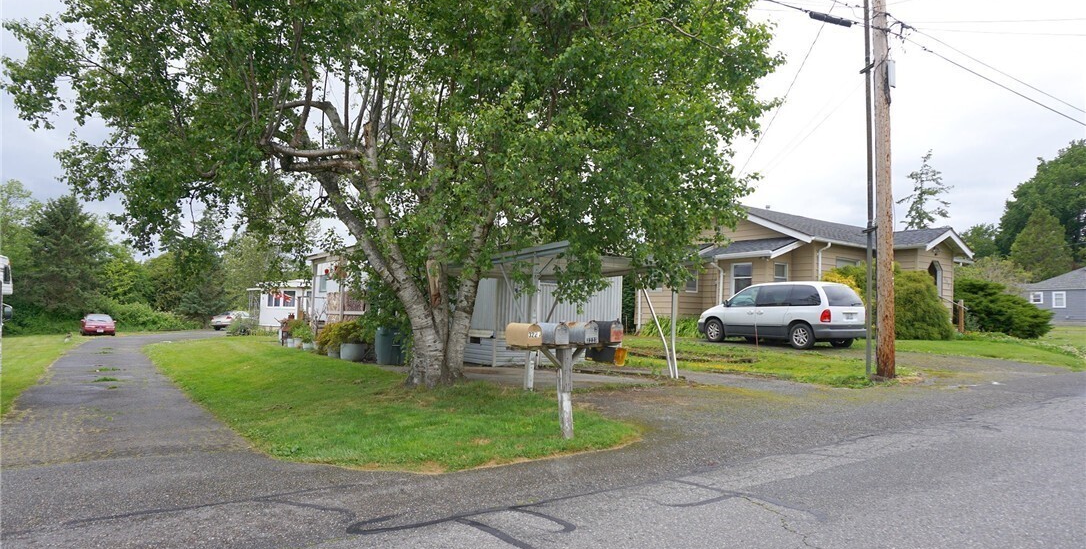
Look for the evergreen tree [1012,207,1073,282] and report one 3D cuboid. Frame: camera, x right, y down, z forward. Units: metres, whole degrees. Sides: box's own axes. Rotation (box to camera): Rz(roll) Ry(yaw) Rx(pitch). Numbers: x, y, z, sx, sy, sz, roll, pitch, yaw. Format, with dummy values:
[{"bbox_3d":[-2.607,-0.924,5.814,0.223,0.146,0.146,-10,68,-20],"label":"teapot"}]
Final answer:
[{"bbox_3d":[48.321,-0.871,70.000,6.200,11.300,6.200,1,-3,0],"label":"evergreen tree"}]

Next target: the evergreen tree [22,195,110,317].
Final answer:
[{"bbox_3d":[-30.950,-0.714,47.000,5.800,8.800,5.800,5,-4,-36],"label":"evergreen tree"}]

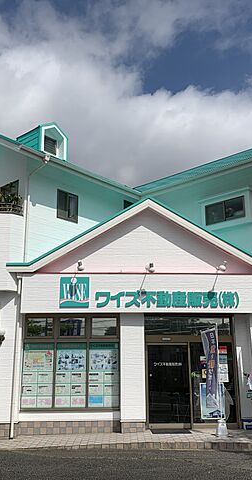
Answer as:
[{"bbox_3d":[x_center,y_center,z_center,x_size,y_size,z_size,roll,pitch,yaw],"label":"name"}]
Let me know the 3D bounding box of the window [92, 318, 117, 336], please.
[{"bbox_3d":[-0.551,2.240,12.362,0.645,0.475,0.100,0,-16,-3],"label":"window"}]

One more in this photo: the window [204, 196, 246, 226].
[{"bbox_3d":[2.807,-0.808,13.728,0.100,0.610,1.300,14,-20,-43],"label":"window"}]

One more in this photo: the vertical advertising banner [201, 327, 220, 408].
[{"bbox_3d":[2.021,3.038,11.455,0.460,1.800,0.100,-9,-18,29],"label":"vertical advertising banner"}]

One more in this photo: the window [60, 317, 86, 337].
[{"bbox_3d":[-1.296,2.103,11.645,0.650,0.460,0.100,0,-14,0],"label":"window"}]

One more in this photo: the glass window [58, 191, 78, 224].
[{"bbox_3d":[-1.675,-0.957,13.880,0.100,0.870,0.786,-14,-21,40],"label":"glass window"}]

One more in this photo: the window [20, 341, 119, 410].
[{"bbox_3d":[-1.386,3.370,11.990,2.440,1.669,0.120,0,-16,-3],"label":"window"}]

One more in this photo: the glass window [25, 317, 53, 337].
[{"bbox_3d":[-2.181,2.222,12.263,0.688,0.487,0.100,0,-16,-3],"label":"glass window"}]

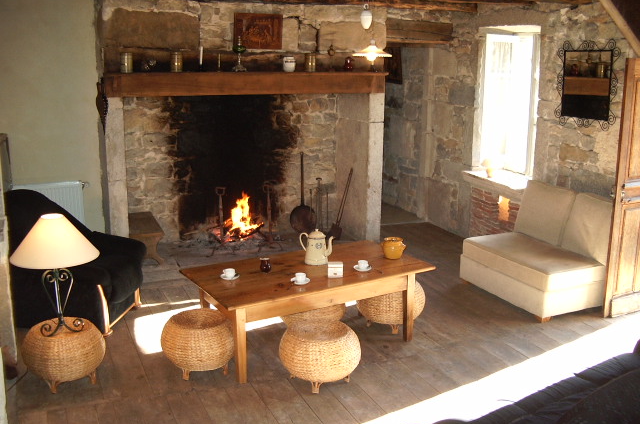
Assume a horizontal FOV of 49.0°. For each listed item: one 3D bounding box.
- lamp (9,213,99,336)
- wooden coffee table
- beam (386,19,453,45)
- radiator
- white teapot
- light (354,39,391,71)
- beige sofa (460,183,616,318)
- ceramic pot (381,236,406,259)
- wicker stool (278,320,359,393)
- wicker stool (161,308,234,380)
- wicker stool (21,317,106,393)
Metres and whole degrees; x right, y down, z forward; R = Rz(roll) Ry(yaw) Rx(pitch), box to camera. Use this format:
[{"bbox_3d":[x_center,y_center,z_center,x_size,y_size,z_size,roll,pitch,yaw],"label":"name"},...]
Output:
[{"bbox_3d":[-1.598,0.378,4.284,0.524,0.714,0.524,0,13,0],"label":"lamp"},{"bbox_3d":[-0.079,0.672,4.932,1.566,0.554,0.852,-7,15,-30],"label":"wooden coffee table"},{"bbox_3d":[1.026,-1.969,7.718,0.883,0.233,0.223,-5,14,-21],"label":"beam"},{"bbox_3d":[-2.594,0.022,6.791,0.642,0.616,0.091,-5,14,-21],"label":"radiator"},{"bbox_3d":[-0.017,0.238,5.054,0.257,0.238,0.170,-2,13,-10],"label":"white teapot"},{"bbox_3d":[0.368,-1.115,4.951,0.278,0.203,0.278,0,13,0],"label":"light"},{"bbox_3d":[1.878,0.283,5.953,0.853,0.881,1.061,-6,14,-24],"label":"beige sofa"},{"bbox_3d":[0.537,0.262,5.171,0.185,0.146,0.151,-1,13,-6],"label":"ceramic pot"},{"bbox_3d":[0.003,0.897,4.405,0.505,0.350,0.505,0,13,0],"label":"wicker stool"},{"bbox_3d":[-0.774,0.857,4.560,0.505,0.350,0.505,0,13,0],"label":"wicker stool"},{"bbox_3d":[-1.595,0.888,4.399,0.505,0.350,0.505,0,13,0],"label":"wicker stool"}]

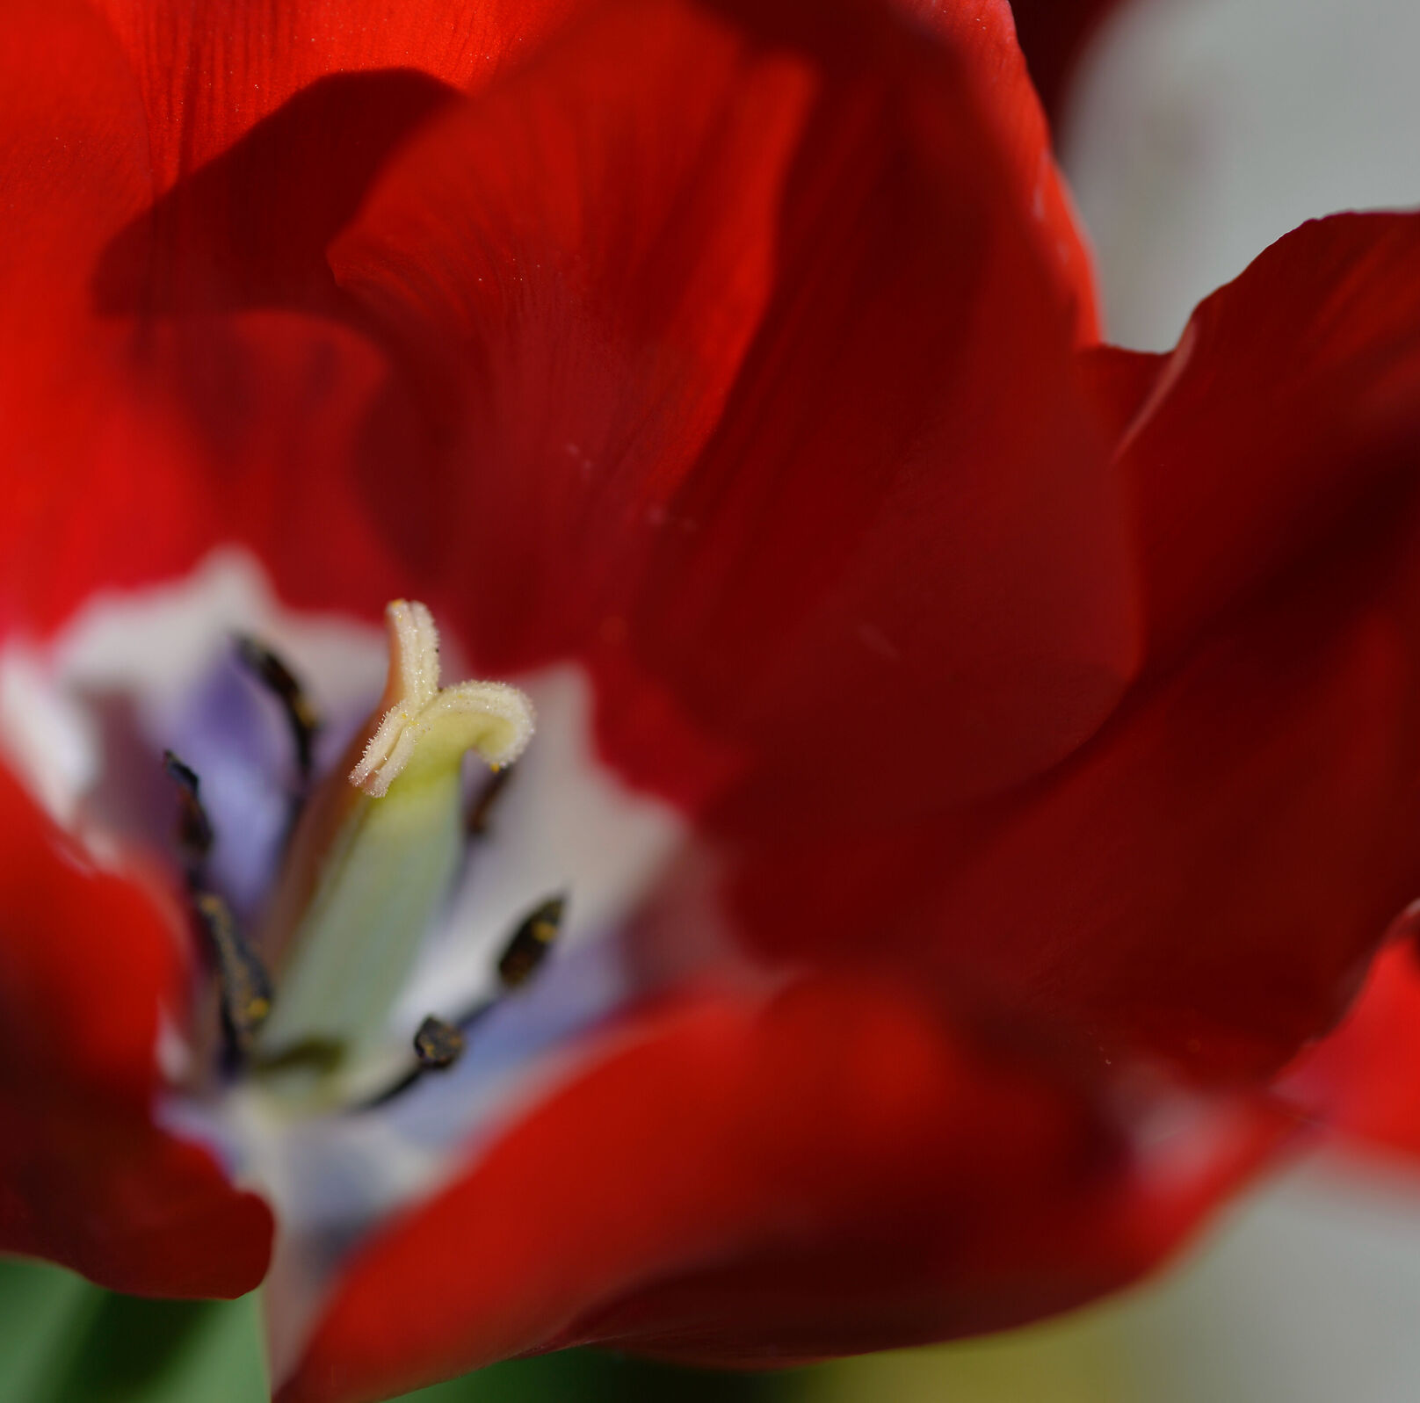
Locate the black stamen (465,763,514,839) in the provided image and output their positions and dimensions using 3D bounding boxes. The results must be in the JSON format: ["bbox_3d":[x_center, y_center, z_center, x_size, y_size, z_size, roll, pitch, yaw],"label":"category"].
[{"bbox_3d":[-0.012,0.005,0.332,0.002,0.006,0.002,14,36,-11],"label":"black stamen"}]

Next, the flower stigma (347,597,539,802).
[{"bbox_3d":[-0.014,0.000,0.320,0.009,0.006,0.009,7,41,-6],"label":"flower stigma"}]

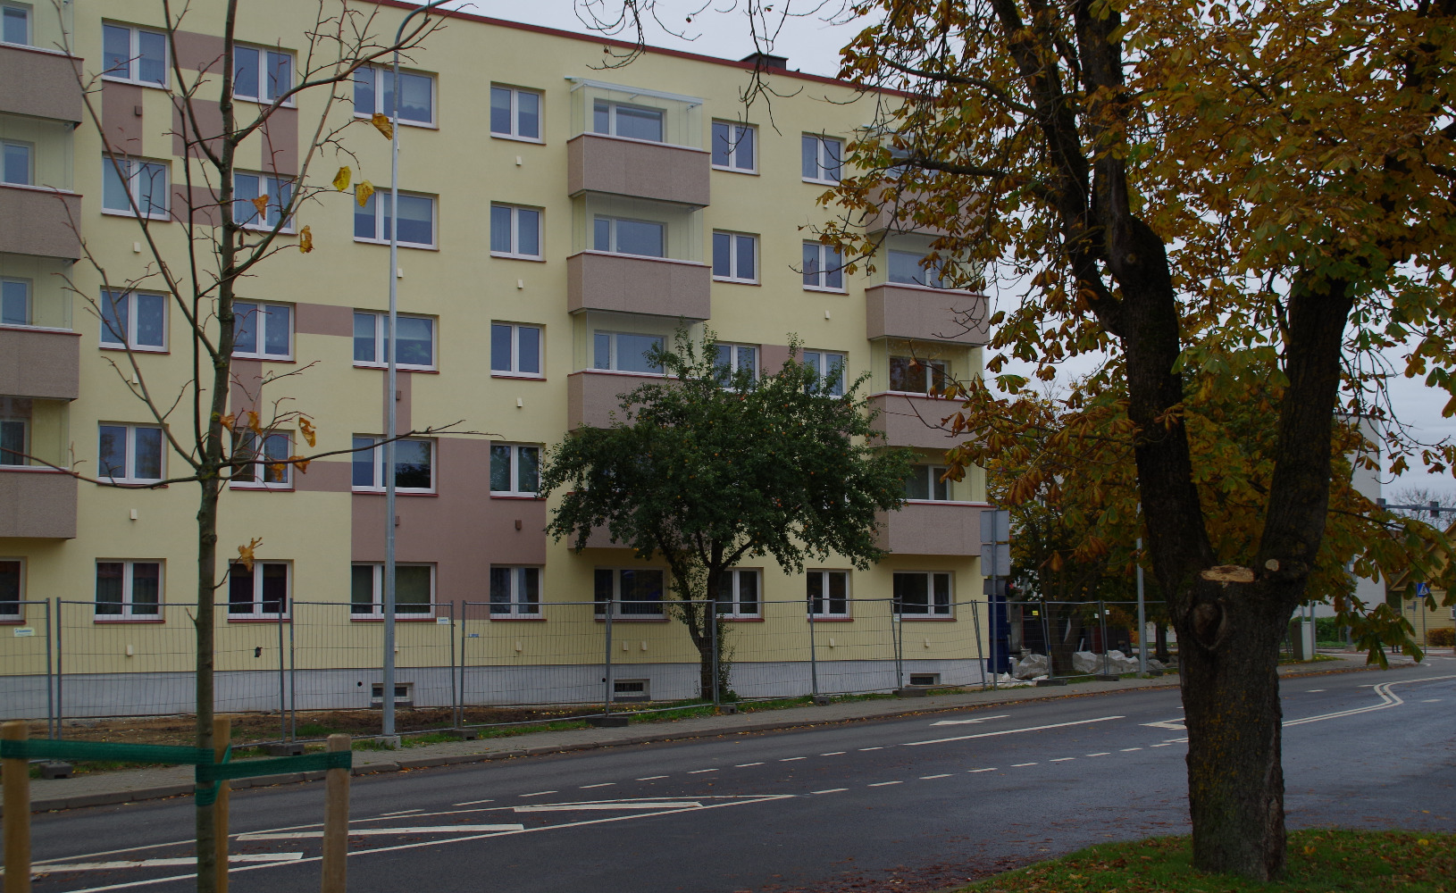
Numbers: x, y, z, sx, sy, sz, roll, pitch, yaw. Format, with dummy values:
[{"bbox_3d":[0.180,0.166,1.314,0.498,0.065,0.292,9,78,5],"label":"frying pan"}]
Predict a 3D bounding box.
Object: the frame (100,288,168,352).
[{"bbox_3d":[-12.165,-2.556,40.470,1.390,1.200,0.120,3,-7,-32],"label":"frame"}]

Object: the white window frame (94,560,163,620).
[{"bbox_3d":[-11.976,2.872,39.505,1.360,1.200,0.100,3,-7,-32],"label":"white window frame"}]

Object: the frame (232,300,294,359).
[{"bbox_3d":[-9.744,-2.434,41.433,1.360,1.200,0.100,3,-7,-32],"label":"frame"}]

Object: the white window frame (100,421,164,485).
[{"bbox_3d":[-12.125,0.170,40.203,1.390,1.200,0.120,3,-7,-32],"label":"white window frame"}]

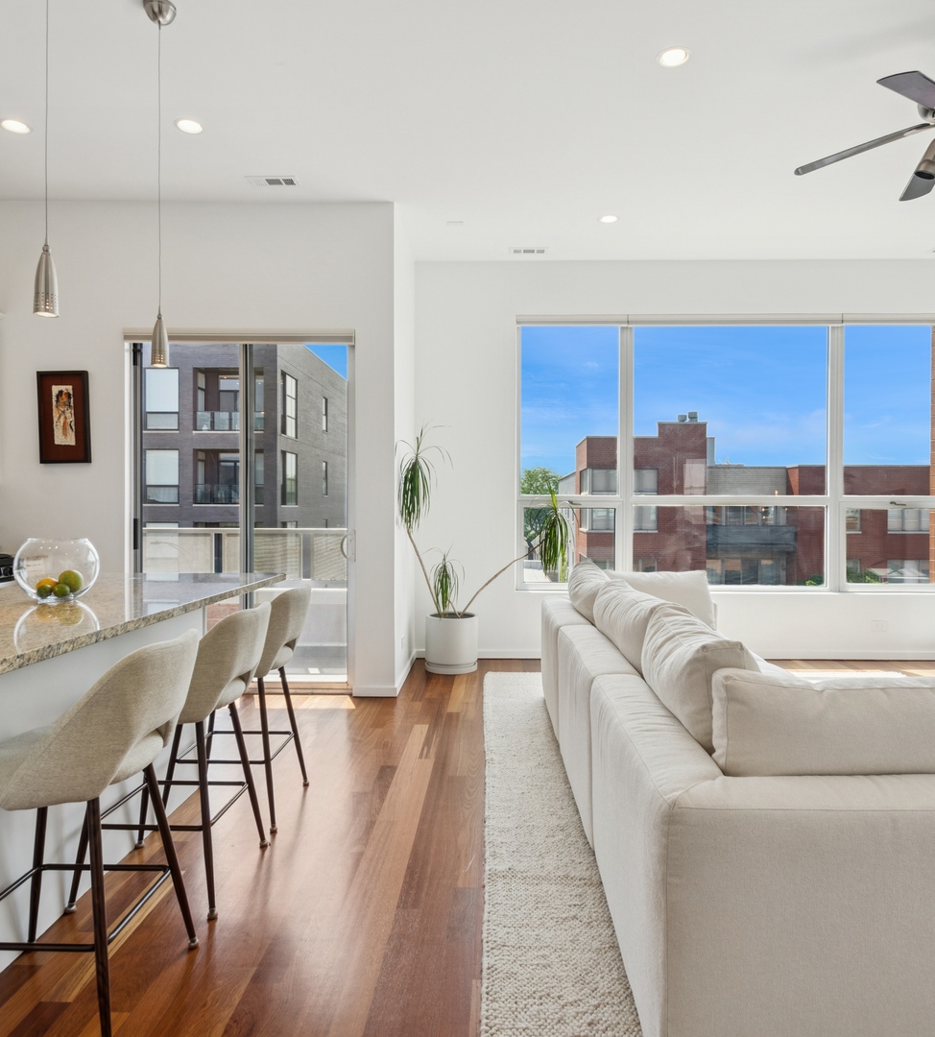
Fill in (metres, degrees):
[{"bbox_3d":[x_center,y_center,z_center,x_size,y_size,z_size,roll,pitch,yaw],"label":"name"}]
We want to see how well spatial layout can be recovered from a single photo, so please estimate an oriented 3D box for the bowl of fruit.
[{"bbox_3d":[-1.499,0.191,2.374,0.260,0.207,0.260,0,1,0],"label":"bowl of fruit"}]

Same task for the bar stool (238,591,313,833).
[{"bbox_3d":[-0.954,0.740,2.709,0.570,0.925,0.480,0,1,2],"label":"bar stool"}]

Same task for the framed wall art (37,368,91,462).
[{"bbox_3d":[-2.685,-0.674,4.349,0.350,0.616,0.040,-1,1,2],"label":"framed wall art"}]

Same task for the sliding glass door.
[{"bbox_3d":[-1.530,-0.041,4.391,1.540,2.395,0.120,0,1,2],"label":"sliding glass door"}]

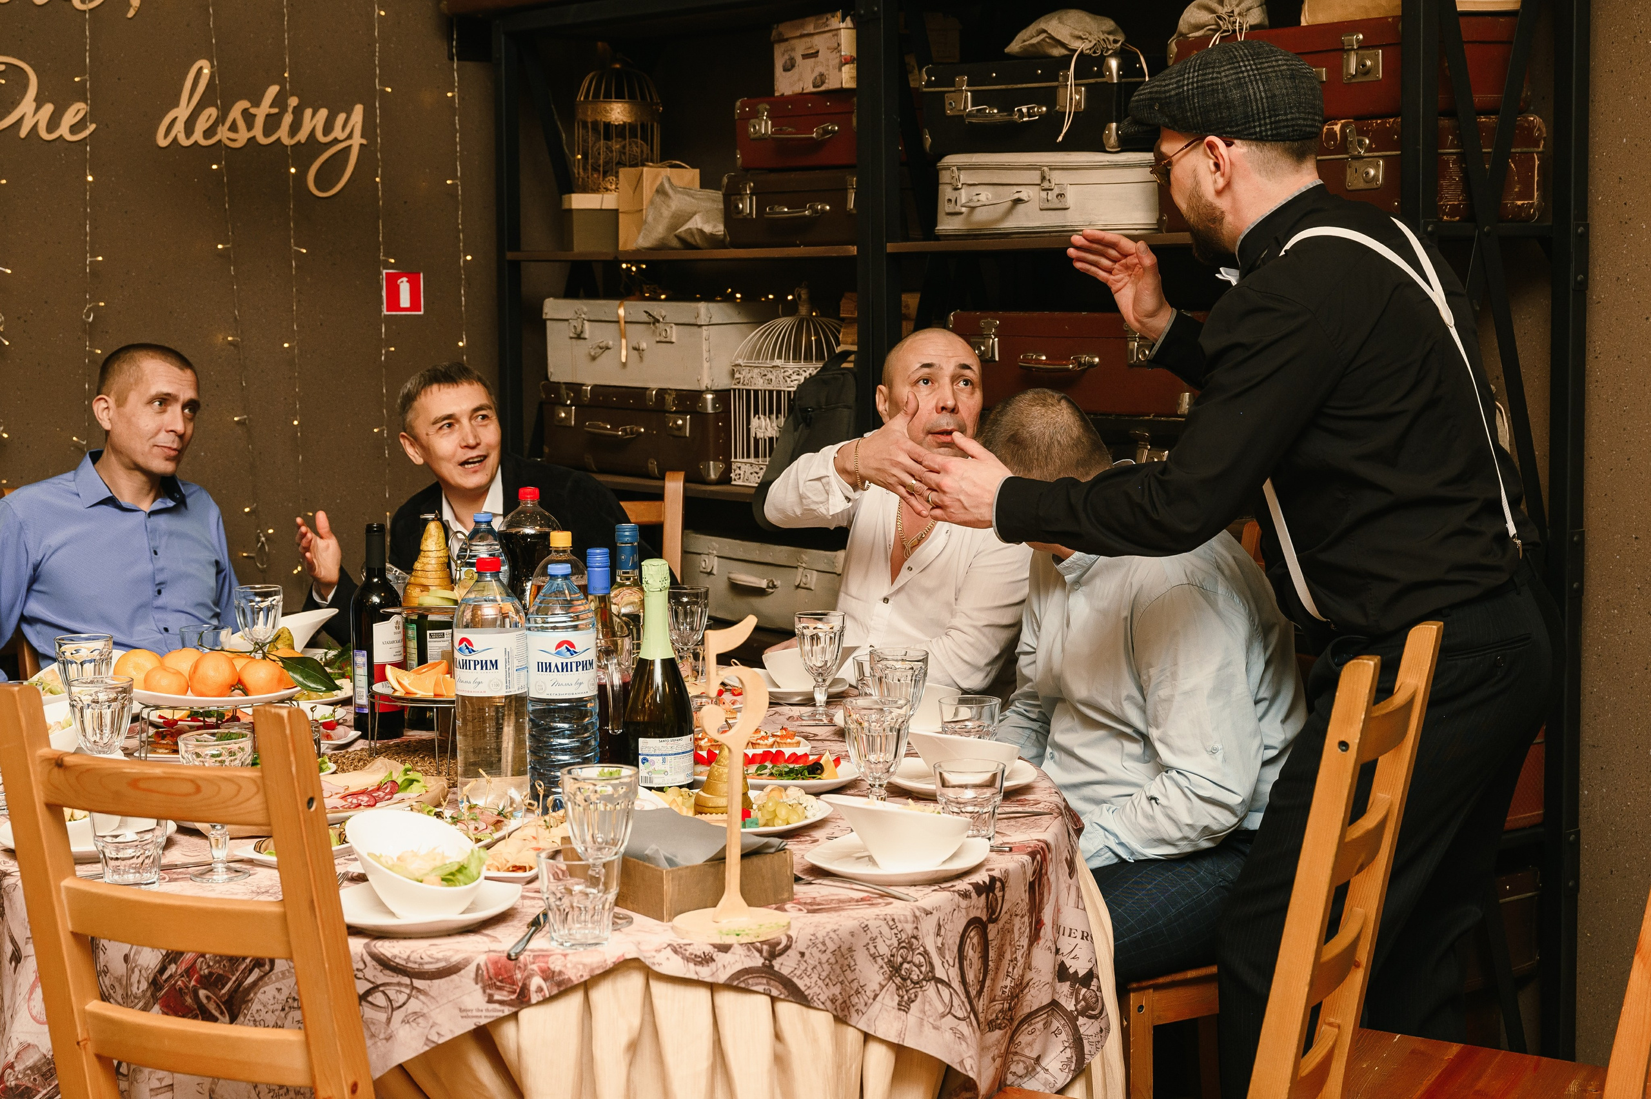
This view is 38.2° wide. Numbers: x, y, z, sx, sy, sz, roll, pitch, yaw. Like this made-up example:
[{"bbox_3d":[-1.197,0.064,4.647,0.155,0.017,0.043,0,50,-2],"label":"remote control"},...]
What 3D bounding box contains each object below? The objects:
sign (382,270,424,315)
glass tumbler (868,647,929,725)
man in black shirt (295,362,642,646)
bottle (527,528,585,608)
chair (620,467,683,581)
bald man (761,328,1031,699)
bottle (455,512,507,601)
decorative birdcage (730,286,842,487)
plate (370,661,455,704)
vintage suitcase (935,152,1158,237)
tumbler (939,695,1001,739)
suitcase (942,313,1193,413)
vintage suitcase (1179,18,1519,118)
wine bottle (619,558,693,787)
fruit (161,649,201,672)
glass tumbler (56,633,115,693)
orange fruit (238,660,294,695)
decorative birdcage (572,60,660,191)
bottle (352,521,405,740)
[{"bbox_3d":[-0.976,-0.594,5.520,0.100,0.100,0.005,-6,8,-40],"label":"sign"},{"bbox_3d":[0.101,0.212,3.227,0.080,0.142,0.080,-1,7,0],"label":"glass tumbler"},{"bbox_3d":[-0.635,0.293,4.439,0.660,1.270,0.750,0,6,8],"label":"man in black shirt"},{"bbox_3d":[-0.357,0.143,3.237,0.088,0.333,0.088,0,6,0],"label":"bottle"},{"bbox_3d":[-0.497,0.378,4.765,0.410,1.049,0.460,0,6,3],"label":"chair"},{"bbox_3d":[0.097,0.299,4.094,0.560,1.338,0.760,2,6,19],"label":"bald man"},{"bbox_3d":[-0.521,0.103,3.668,0.088,0.315,0.088,-1,7,0],"label":"bottle"},{"bbox_3d":[-0.045,-0.357,5.163,0.231,0.431,0.231,-6,9,-39],"label":"decorative birdcage"},{"bbox_3d":[-0.532,0.178,3.322,0.210,0.055,0.210,-1,7,0],"label":"plate"},{"bbox_3d":[0.471,-0.715,4.864,0.300,0.161,0.410,-6,8,-44],"label":"vintage suitcase"},{"bbox_3d":[0.201,0.254,3.295,0.086,0.091,0.086,0,6,0],"label":"tumbler"},{"bbox_3d":[0.579,-0.359,4.511,0.380,0.184,0.580,-6,9,-44],"label":"suitcase"},{"bbox_3d":[0.951,-0.857,4.384,0.340,0.176,0.570,-5,8,-39],"label":"vintage suitcase"},{"bbox_3d":[-0.223,0.158,3.167,0.089,0.303,0.089,-2,6,-10],"label":"wine bottle"},{"bbox_3d":[-0.940,0.178,3.490,0.069,0.065,0.069,0,6,0],"label":"fruit"},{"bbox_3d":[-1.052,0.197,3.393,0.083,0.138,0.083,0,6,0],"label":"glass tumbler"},{"bbox_3d":[-0.774,0.177,3.280,0.065,0.054,0.065,-1,7,0],"label":"orange fruit"},{"bbox_3d":[-0.485,-0.976,5.497,0.200,0.300,0.200,0,6,0],"label":"decorative birdcage"},{"bbox_3d":[-0.662,0.118,3.512,0.076,0.312,0.076,-3,7,-20],"label":"bottle"}]

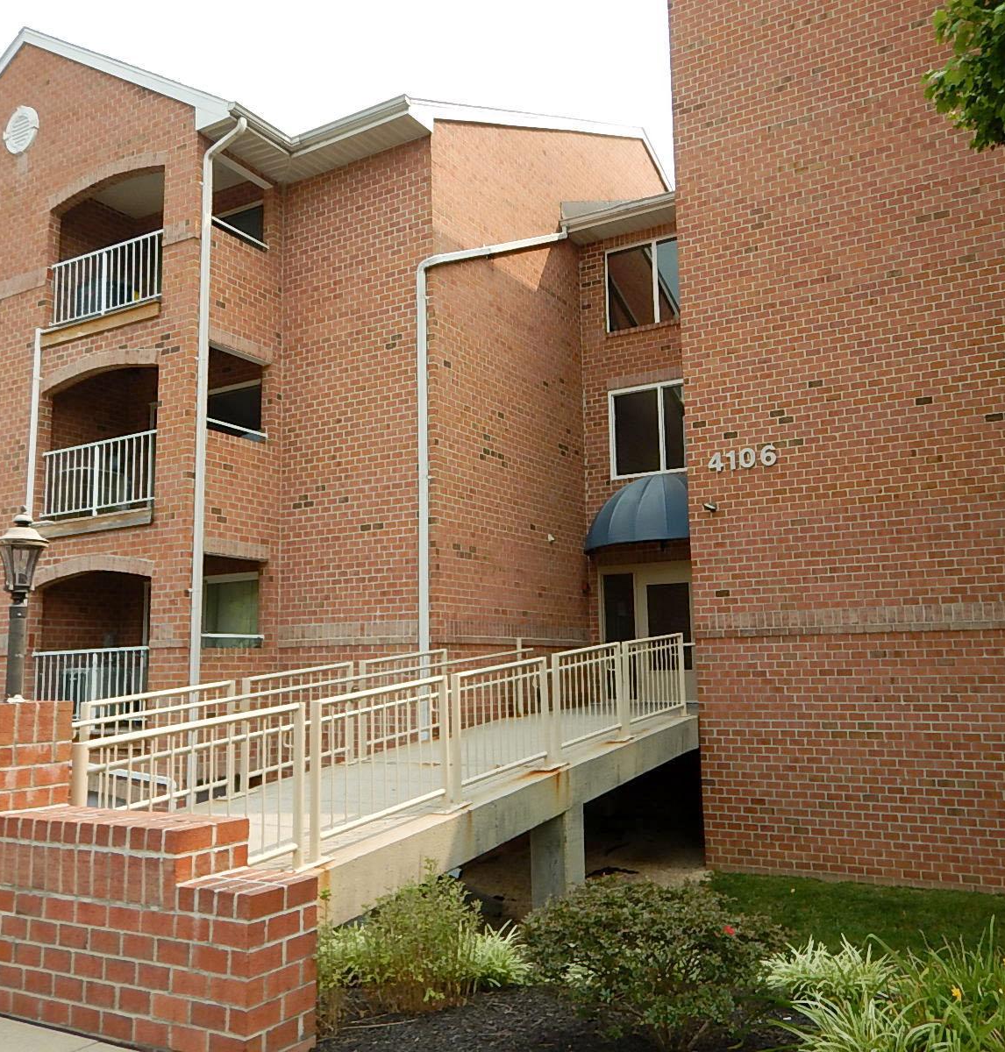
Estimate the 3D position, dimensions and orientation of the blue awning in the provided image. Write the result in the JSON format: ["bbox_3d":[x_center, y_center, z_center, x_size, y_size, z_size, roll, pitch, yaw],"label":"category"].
[{"bbox_3d":[2.425,-0.296,15.456,2.780,1.220,1.050,-6,-10,29],"label":"blue awning"}]

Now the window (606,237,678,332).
[{"bbox_3d":[2.628,-4.138,16.520,1.840,1.470,0.120,-6,-10,29],"label":"window"}]

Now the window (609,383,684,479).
[{"bbox_3d":[2.684,-1.606,16.146,1.870,1.530,0.120,-6,-10,29],"label":"window"}]

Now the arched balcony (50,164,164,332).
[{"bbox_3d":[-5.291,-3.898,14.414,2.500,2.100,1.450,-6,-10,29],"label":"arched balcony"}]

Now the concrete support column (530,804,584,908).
[{"bbox_3d":[0.527,3.221,9.140,0.360,1.150,0.400,-6,-10,29],"label":"concrete support column"}]

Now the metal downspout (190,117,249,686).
[{"bbox_3d":[-3.575,-0.875,12.348,0.600,9.100,0.120,-6,-10,29],"label":"metal downspout"}]

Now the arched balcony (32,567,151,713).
[{"bbox_3d":[-5.165,1.730,13.582,2.500,2.080,1.450,-6,-10,29],"label":"arched balcony"}]

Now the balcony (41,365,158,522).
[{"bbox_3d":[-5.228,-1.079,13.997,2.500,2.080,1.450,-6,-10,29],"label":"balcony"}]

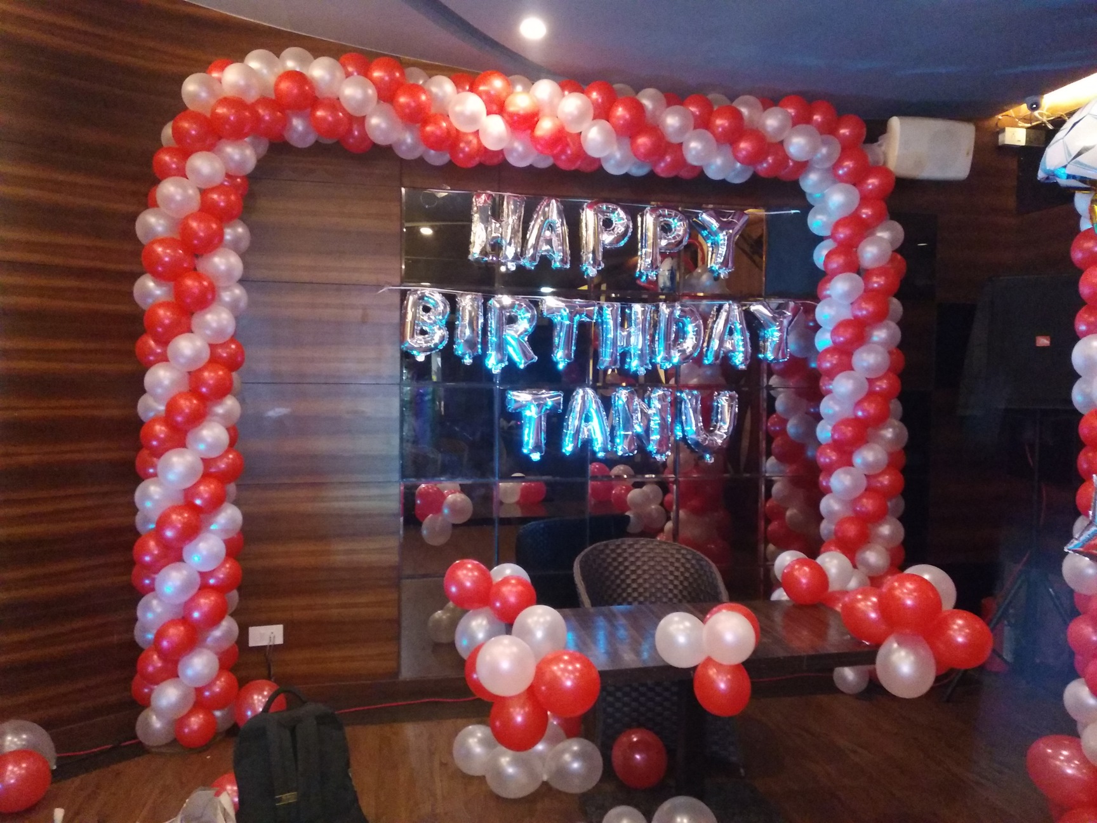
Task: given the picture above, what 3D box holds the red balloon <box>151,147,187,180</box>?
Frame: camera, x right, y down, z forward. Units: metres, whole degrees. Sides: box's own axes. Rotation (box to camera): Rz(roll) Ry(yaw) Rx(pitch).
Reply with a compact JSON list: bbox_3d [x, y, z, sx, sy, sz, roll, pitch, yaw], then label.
[{"bbox_3d":[-1.522,-1.003,3.330,0.175,0.165,0.172,0,1,-11],"label":"red balloon"}]

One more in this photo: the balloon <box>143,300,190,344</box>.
[{"bbox_3d":[-1.470,-0.344,3.177,0.170,0.170,0.170,0,0,-12],"label":"balloon"}]

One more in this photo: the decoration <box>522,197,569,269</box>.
[{"bbox_3d":[-0.014,-0.821,3.786,0.222,0.330,0.070,0,0,-12],"label":"decoration"}]

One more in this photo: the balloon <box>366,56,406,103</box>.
[{"bbox_3d":[-0.659,-1.349,3.346,0.160,0.165,0.160,0,0,-12],"label":"balloon"}]

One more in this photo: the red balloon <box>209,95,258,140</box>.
[{"bbox_3d":[-1.250,-1.163,3.270,0.170,0.168,0.170,0,2,-11],"label":"red balloon"}]

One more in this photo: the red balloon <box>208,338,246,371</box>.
[{"bbox_3d":[-1.337,-0.235,3.405,0.175,0.165,0.170,0,1,-11],"label":"red balloon"}]

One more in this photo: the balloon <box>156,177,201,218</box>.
[{"bbox_3d":[-1.490,-0.863,3.320,0.180,0.169,0.178,0,0,-12],"label":"balloon"}]

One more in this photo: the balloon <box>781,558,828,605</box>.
[{"bbox_3d":[0.889,0.591,2.860,0.157,0.157,0.157,0,0,-12],"label":"balloon"}]

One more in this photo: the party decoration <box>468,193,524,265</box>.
[{"bbox_3d":[-0.243,-0.863,3.860,0.255,0.340,0.080,0,0,-12],"label":"party decoration"}]

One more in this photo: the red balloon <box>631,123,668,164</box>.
[{"bbox_3d":[0.434,-1.149,3.535,0.160,0.160,0.160,0,0,0],"label":"red balloon"}]

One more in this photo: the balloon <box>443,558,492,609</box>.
[{"bbox_3d":[-0.263,0.564,2.693,0.160,0.160,0.160,0,0,-12],"label":"balloon"}]

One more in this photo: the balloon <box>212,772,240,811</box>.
[{"bbox_3d":[-1.104,1.371,2.920,0.178,0.178,0.178,0,1,-11],"label":"balloon"}]

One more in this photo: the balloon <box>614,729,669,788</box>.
[{"bbox_3d":[0.342,1.292,3.071,0.200,0.215,0.200,0,1,0],"label":"balloon"}]

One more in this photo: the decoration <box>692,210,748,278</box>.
[{"bbox_3d":[0.834,-0.814,4.001,0.260,0.328,0.070,0,1,-11],"label":"decoration"}]

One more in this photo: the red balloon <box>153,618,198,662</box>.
[{"bbox_3d":[-1.489,0.910,3.295,0.168,0.168,0.180,0,1,-11],"label":"red balloon"}]

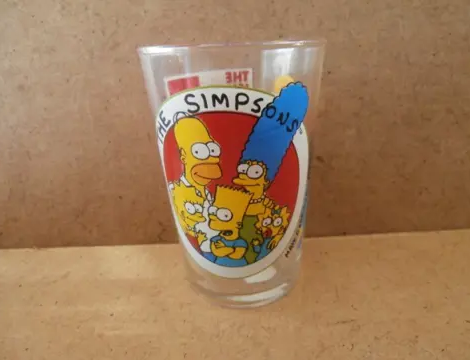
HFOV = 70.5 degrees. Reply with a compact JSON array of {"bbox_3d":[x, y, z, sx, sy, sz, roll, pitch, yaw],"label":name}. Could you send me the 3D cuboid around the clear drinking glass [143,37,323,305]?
[{"bbox_3d":[0.001,-0.004,0.162,0.077,0.115,0.077,-3,22,0],"label":"clear drinking glass"}]

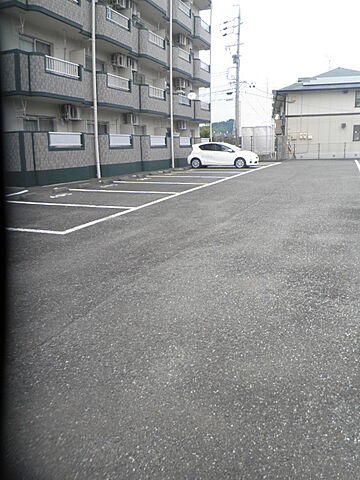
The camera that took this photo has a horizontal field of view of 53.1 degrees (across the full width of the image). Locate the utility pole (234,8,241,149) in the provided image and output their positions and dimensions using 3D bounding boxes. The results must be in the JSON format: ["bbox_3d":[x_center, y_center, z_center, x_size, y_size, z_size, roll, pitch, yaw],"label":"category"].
[{"bbox_3d":[4.982,-13.061,30.823,0.360,12.140,0.360,1,15,9],"label":"utility pole"}]

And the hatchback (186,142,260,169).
[{"bbox_3d":[2.517,-4.894,20.817,4.000,1.450,1.700,5,16,22],"label":"hatchback"}]

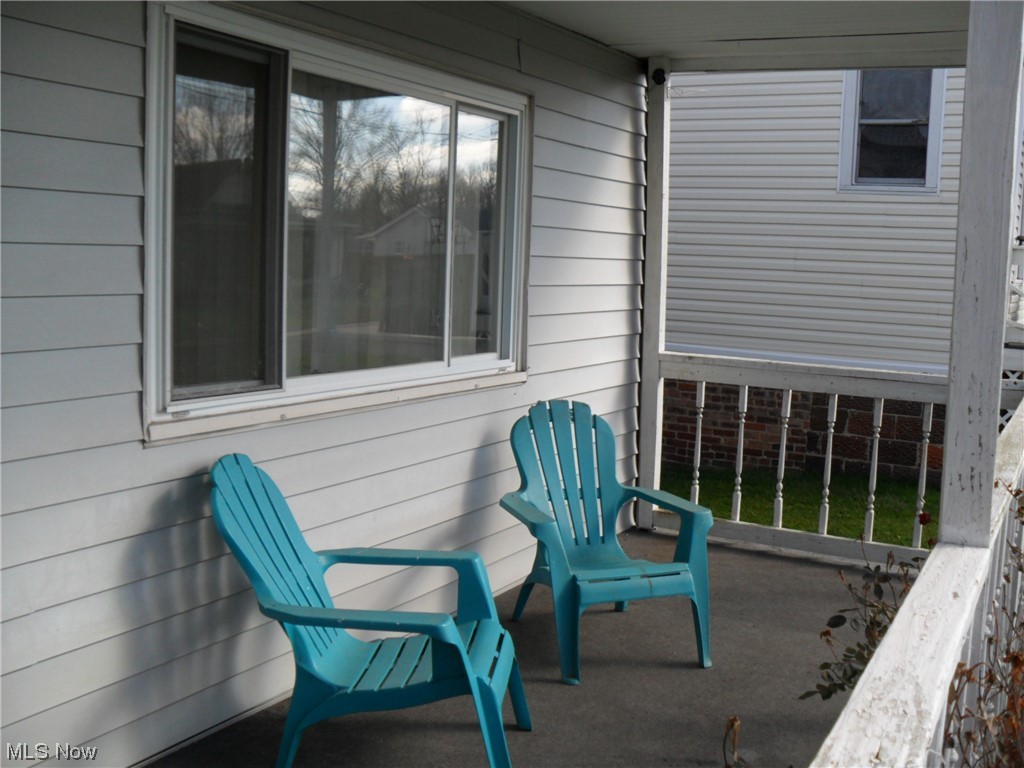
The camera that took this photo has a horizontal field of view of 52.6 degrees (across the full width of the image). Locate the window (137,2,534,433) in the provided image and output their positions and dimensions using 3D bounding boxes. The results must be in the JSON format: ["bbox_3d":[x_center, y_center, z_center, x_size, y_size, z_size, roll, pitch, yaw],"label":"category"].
[{"bbox_3d":[-0.454,-0.528,3.683,0.100,1.185,2.049,5,8,31],"label":"window"}]

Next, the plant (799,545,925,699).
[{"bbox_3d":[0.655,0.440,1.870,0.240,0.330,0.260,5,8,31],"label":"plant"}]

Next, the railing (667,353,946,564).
[{"bbox_3d":[1.459,0.362,5.219,1.591,0.950,0.110,5,8,31],"label":"railing"}]

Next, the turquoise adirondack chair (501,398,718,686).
[{"bbox_3d":[0.334,0.552,3.973,0.662,0.881,0.828,-1,7,-20],"label":"turquoise adirondack chair"}]

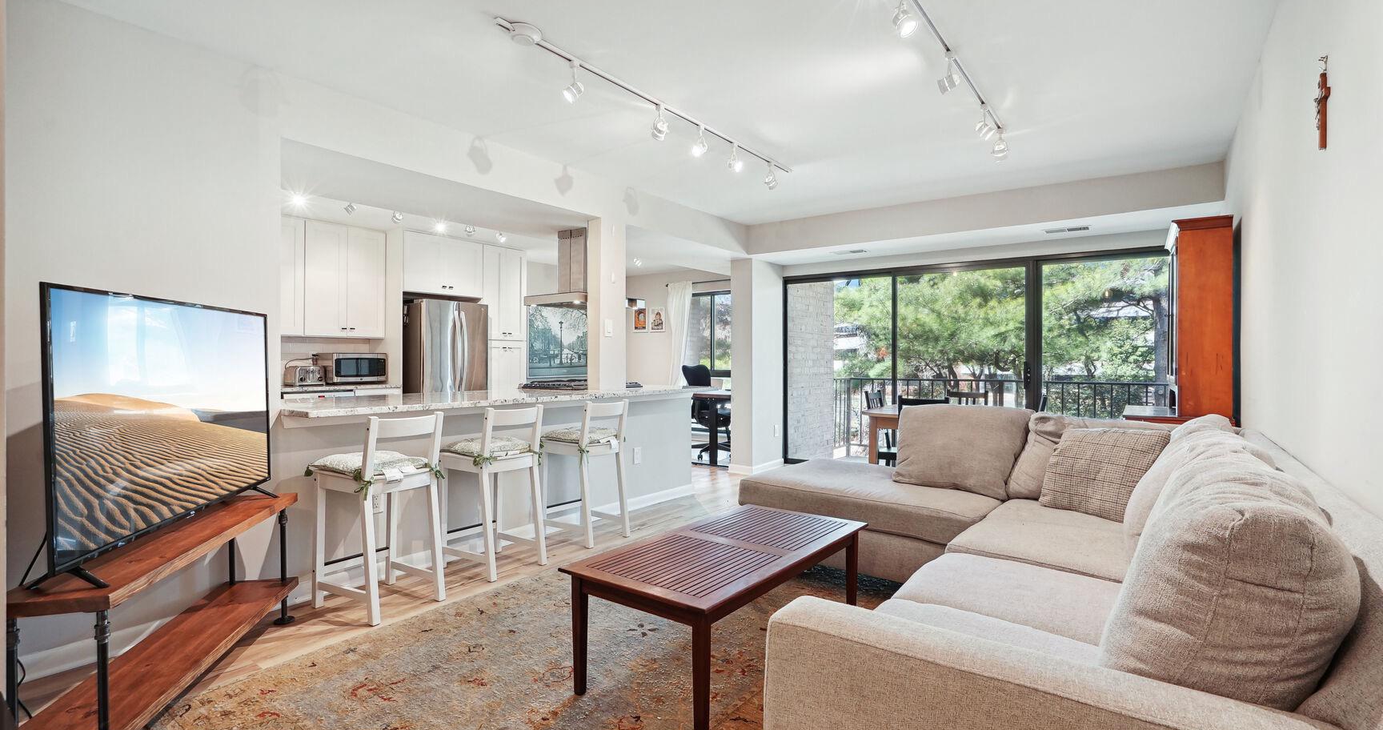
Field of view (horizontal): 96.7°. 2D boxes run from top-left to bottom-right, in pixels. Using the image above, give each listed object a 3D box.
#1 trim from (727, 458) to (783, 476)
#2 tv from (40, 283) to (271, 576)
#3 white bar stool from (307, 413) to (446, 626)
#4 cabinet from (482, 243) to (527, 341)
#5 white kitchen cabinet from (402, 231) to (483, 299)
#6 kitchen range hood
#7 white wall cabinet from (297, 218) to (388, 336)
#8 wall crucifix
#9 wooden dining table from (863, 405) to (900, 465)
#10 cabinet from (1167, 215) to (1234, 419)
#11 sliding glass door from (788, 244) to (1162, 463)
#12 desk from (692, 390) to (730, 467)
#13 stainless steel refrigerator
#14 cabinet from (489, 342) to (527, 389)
[{"bbox_3d":[0.701,1.050,6.446,0.250,0.087,0.720,0,0,38],"label":"trim"},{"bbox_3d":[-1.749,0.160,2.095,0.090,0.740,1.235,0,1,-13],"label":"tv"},{"bbox_3d":[-1.452,0.666,2.852,0.450,0.907,0.400,0,1,30],"label":"white bar stool"},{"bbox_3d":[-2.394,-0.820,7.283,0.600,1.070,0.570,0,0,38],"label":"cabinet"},{"bbox_3d":[-2.844,-1.047,6.701,0.600,0.620,0.910,0,0,38],"label":"white kitchen cabinet"},{"bbox_3d":[-0.833,-0.751,4.849,0.600,0.596,0.760,1,1,37],"label":"kitchen range hood"},{"bbox_3d":[-3.472,-0.815,6.081,0.330,1.080,0.750,0,0,38],"label":"white wall cabinet"},{"bbox_3d":[1.603,-0.660,1.565,0.036,0.240,0.105,1,1,37],"label":"wall crucifix"},{"bbox_3d":[2.006,0.732,4.673,1.140,0.750,0.780,1,1,37],"label":"wooden dining table"},{"bbox_3d":[3.259,-0.275,3.963,0.285,1.130,1.060,0,0,37],"label":"cabinet"},{"bbox_3d":[2.528,0.088,5.708,3.620,2.030,0.110,0,0,35],"label":"sliding glass door"},{"bbox_3d":[0.577,0.710,6.984,0.620,0.765,1.250,0,0,38],"label":"desk"},{"bbox_3d":[-2.729,0.214,6.584,0.790,1.740,0.760,0,0,38],"label":"stainless steel refrigerator"},{"bbox_3d":[-2.369,0.396,7.223,0.600,1.356,0.600,1,1,37],"label":"cabinet"}]

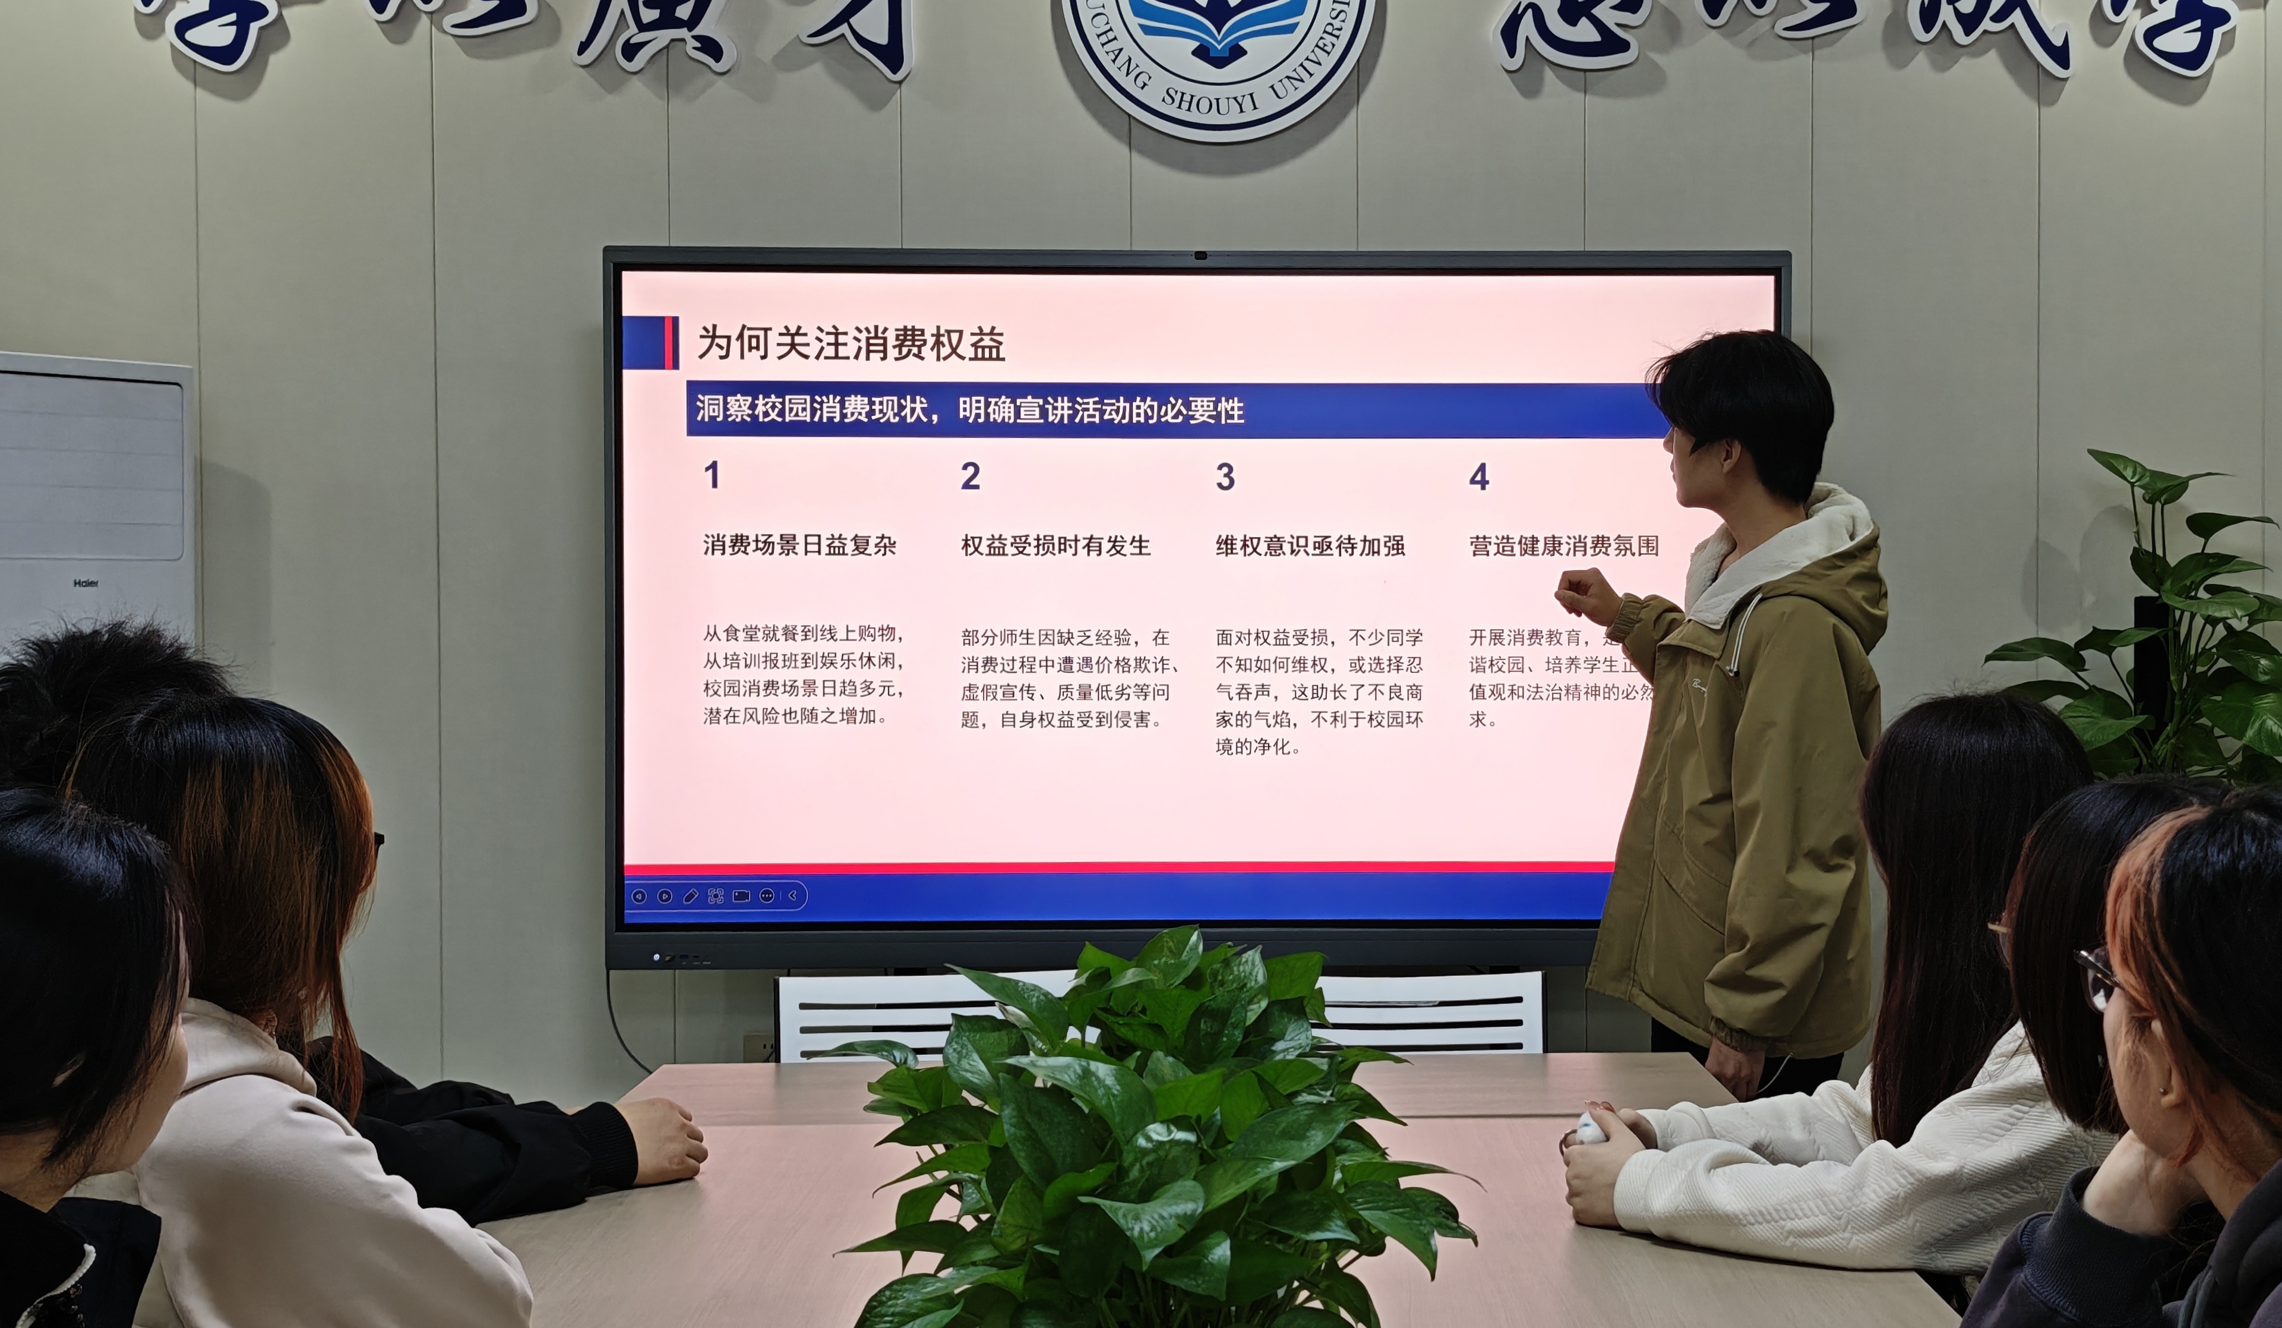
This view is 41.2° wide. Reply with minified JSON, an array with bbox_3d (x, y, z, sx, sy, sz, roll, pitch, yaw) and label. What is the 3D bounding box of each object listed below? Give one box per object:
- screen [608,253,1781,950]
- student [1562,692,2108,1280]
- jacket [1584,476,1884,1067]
[{"bbox_3d":[0.095,-0.093,5.042,1.950,1.180,0.090,0,1,-1],"label":"screen"},{"bbox_3d":[0.770,0.660,2.935,0.720,1.260,0.520,1,2,26],"label":"student"},{"bbox_3d":[0.865,0.157,4.400,0.400,0.810,0.500,0,1,-18],"label":"jacket"}]

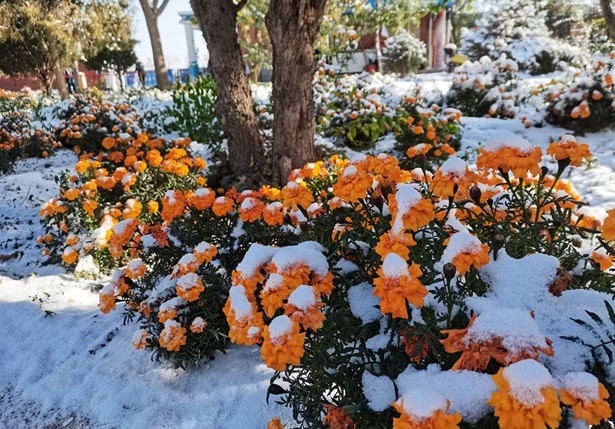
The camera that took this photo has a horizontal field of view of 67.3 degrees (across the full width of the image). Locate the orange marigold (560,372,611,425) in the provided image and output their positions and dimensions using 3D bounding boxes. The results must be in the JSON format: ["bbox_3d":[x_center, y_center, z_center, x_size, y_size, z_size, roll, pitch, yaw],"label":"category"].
[{"bbox_3d":[0.295,0.195,0.490,0.051,0.049,0.047,10,21,34],"label":"orange marigold"}]

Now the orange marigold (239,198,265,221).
[{"bbox_3d":[-0.145,-0.013,1.200,0.064,0.058,0.064,-1,17,0],"label":"orange marigold"}]

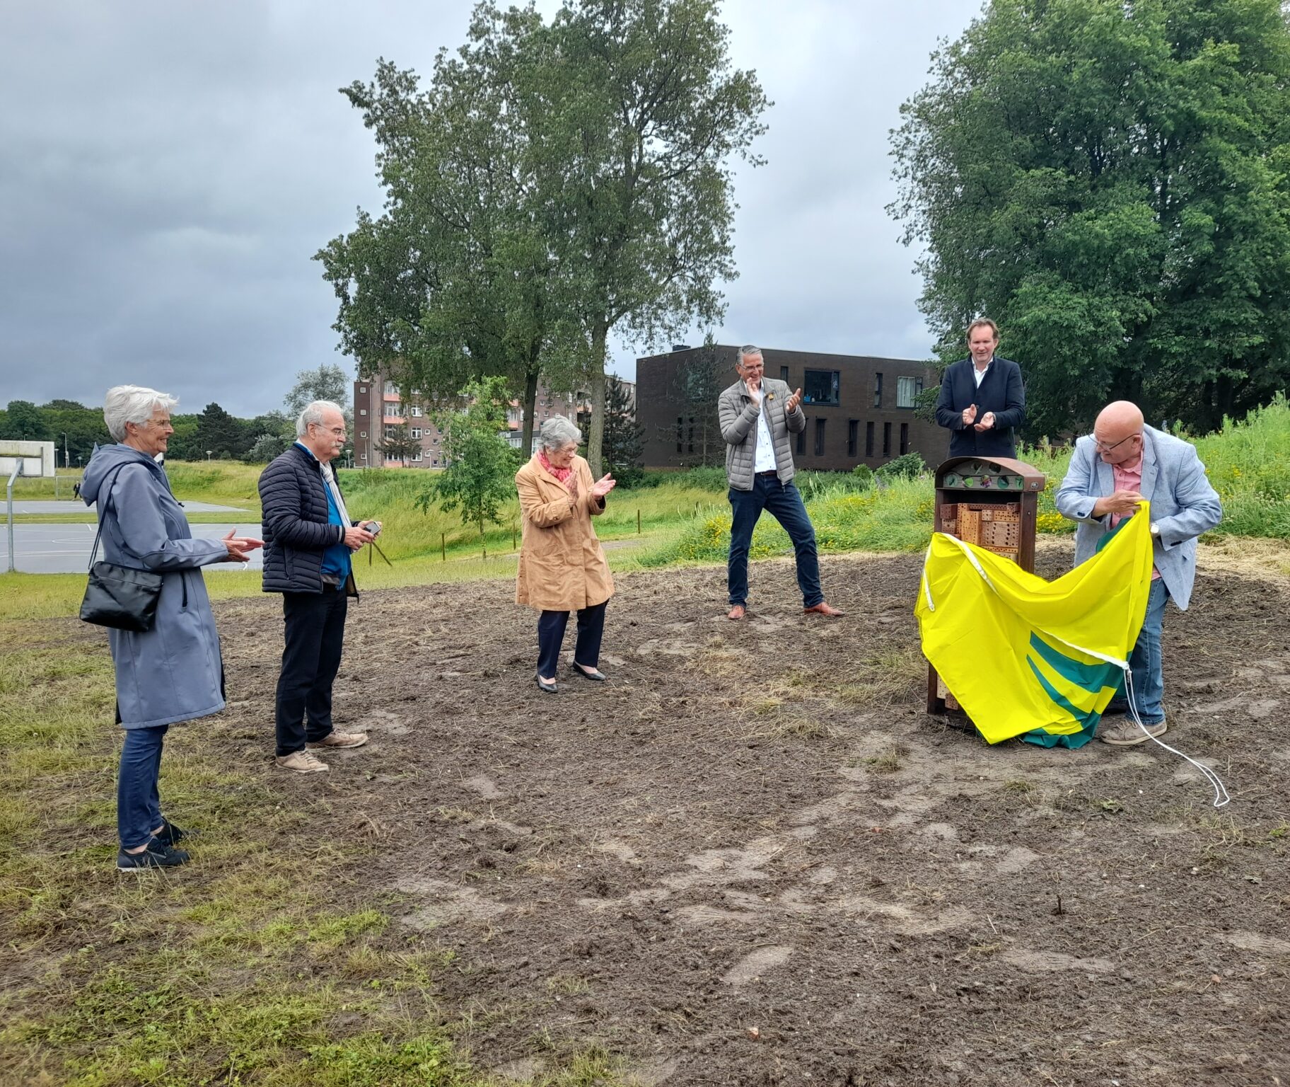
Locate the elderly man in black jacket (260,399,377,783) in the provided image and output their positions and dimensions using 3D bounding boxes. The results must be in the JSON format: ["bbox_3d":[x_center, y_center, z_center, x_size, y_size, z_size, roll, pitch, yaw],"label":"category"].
[{"bbox_3d":[-1.535,0.188,4.900,0.540,1.720,0.540,1,5,5],"label":"elderly man in black jacket"}]

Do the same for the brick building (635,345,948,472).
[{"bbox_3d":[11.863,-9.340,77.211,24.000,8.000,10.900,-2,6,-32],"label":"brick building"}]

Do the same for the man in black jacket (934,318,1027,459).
[{"bbox_3d":[1.998,-0.409,6.250,0.560,1.830,0.400,2,5,19],"label":"man in black jacket"}]

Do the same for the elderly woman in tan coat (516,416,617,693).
[{"bbox_3d":[-0.440,0.047,5.850,0.520,1.510,0.520,-3,6,-38],"label":"elderly woman in tan coat"}]

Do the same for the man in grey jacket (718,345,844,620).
[{"bbox_3d":[0.865,-0.398,6.750,0.780,1.780,0.500,0,5,-5],"label":"man in grey jacket"}]

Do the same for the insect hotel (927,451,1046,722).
[{"bbox_3d":[1.637,0.220,5.020,0.440,1.270,0.300,4,6,37],"label":"insect hotel"}]

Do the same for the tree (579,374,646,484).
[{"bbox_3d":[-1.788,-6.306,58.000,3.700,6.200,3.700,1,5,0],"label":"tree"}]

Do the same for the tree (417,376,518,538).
[{"bbox_3d":[-7.424,-3.773,45.000,4.100,6.800,4.000,0,5,-9],"label":"tree"}]

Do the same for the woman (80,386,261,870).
[{"bbox_3d":[-1.698,0.290,3.750,0.640,1.670,0.520,-1,5,-20],"label":"woman"}]

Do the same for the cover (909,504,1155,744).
[{"bbox_3d":[1.781,0.365,4.780,1.000,1.040,0.400,3,5,27],"label":"cover"}]

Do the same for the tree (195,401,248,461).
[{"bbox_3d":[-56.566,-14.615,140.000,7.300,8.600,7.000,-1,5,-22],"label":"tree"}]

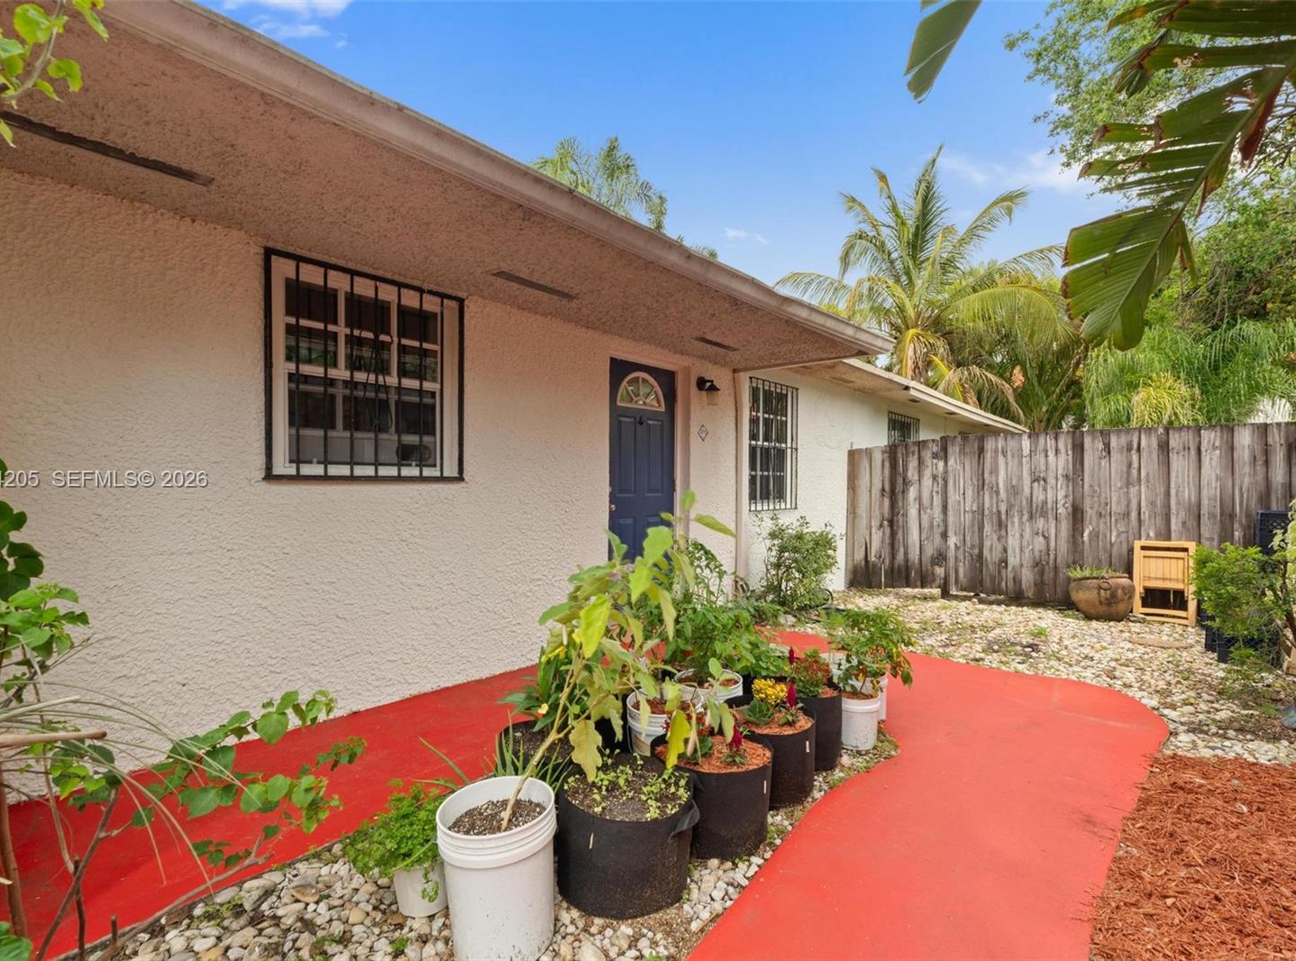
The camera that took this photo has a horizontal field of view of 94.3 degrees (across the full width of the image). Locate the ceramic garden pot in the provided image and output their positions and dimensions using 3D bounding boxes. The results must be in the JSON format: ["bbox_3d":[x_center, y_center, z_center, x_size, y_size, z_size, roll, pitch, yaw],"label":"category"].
[{"bbox_3d":[4.396,1.143,5.830,0.520,0.390,0.520,0,0,31],"label":"ceramic garden pot"}]

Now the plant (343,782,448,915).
[{"bbox_3d":[-0.740,1.070,1.770,0.310,0.310,0.290,0,0,0],"label":"plant"}]

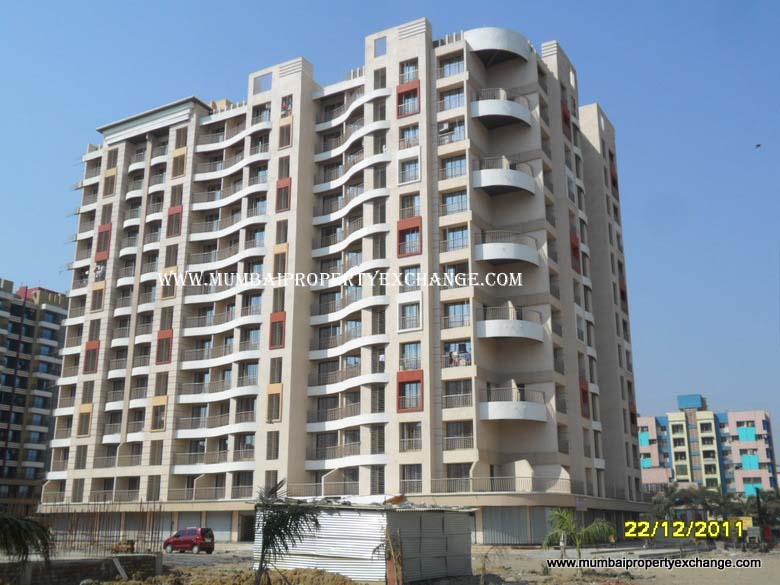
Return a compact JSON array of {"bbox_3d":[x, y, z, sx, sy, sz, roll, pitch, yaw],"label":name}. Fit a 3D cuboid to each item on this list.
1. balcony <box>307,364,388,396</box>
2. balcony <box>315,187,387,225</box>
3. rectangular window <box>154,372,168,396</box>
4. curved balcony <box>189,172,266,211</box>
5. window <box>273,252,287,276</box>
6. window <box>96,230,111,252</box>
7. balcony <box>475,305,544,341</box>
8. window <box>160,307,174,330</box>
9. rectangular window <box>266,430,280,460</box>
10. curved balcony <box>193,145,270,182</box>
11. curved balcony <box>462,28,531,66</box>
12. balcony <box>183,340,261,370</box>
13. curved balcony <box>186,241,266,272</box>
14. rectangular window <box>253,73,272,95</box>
[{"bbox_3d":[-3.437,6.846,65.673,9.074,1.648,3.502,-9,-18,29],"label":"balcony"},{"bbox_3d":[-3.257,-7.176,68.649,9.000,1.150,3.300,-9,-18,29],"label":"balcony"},{"bbox_3d":[-19.527,7.838,71.289,1.420,2.050,0.200,-9,-19,29],"label":"rectangular window"},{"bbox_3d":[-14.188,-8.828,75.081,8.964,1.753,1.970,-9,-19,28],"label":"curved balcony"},{"bbox_3d":[-9.104,-2.293,69.272,1.140,2.020,0.150,-9,-19,29],"label":"window"},{"bbox_3d":[-28.251,-5.018,82.494,1.530,2.130,0.180,-9,-19,28],"label":"window"},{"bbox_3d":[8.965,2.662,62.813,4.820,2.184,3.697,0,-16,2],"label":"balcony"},{"bbox_3d":[-19.678,2.330,73.927,1.450,2.049,0.150,-9,-18,28],"label":"window"},{"bbox_3d":[-9.238,12.185,66.149,1.143,2.194,0.206,-9,-18,29],"label":"rectangular window"},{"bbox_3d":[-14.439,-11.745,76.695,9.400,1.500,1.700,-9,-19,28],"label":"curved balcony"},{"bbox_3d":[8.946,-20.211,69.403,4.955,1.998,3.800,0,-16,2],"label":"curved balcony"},{"bbox_3d":[-13.939,5.276,70.016,8.907,1.670,1.699,-9,-18,28],"label":"balcony"},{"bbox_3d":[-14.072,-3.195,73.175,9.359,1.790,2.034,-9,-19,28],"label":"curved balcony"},{"bbox_3d":[-11.629,-19.103,76.756,2.040,1.870,0.220,-9,-19,28],"label":"rectangular window"}]

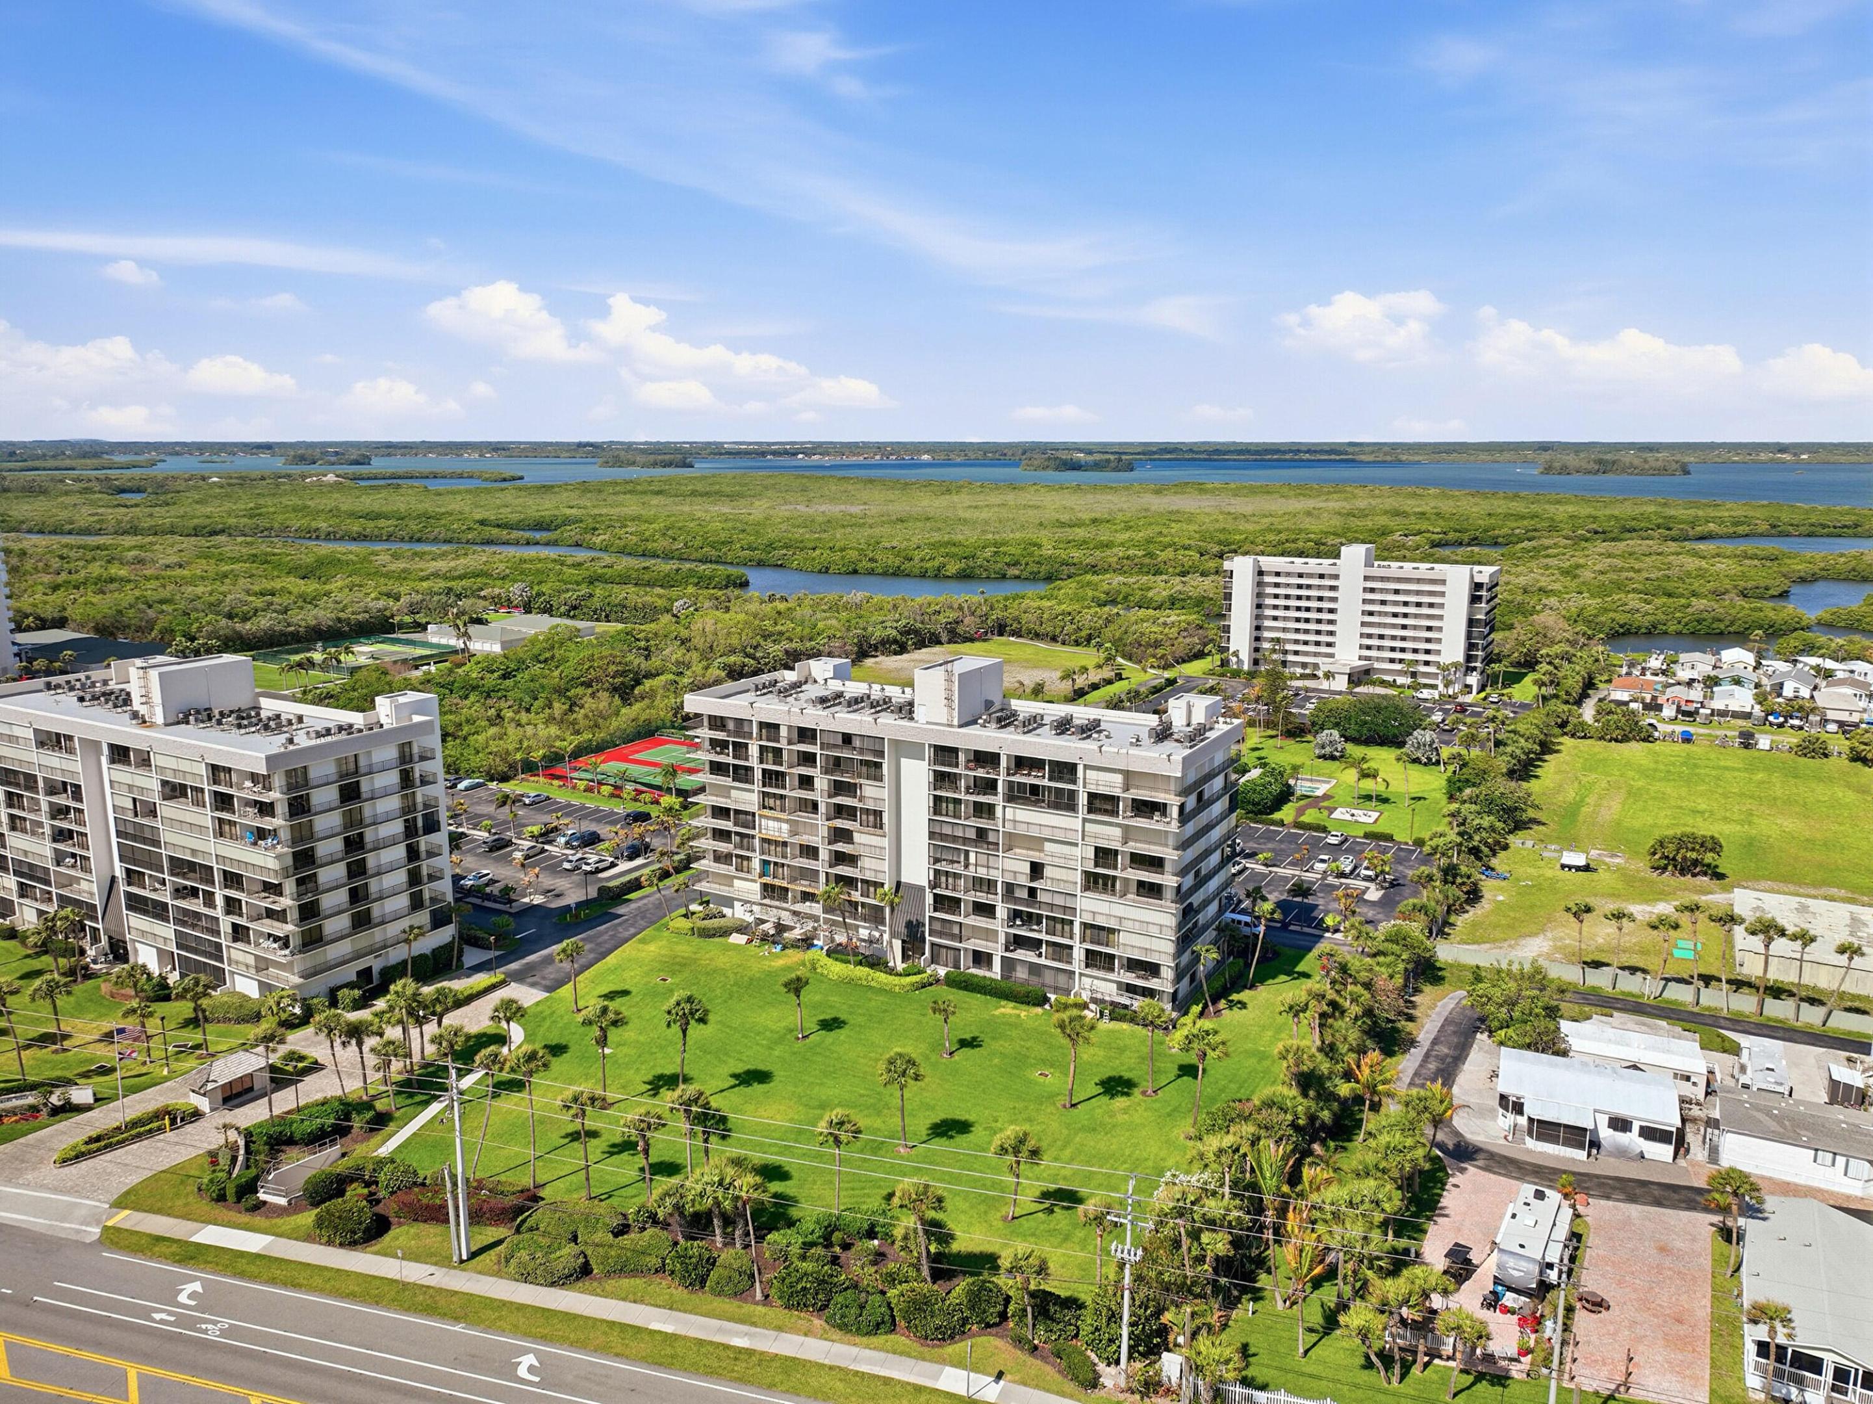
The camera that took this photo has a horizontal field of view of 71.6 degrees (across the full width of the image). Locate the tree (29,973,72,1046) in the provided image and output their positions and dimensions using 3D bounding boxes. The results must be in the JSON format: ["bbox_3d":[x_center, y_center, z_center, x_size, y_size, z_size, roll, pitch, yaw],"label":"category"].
[{"bbox_3d":[-79.102,27.779,116.364,3.244,7.149,3.244,0,12,0],"label":"tree"}]

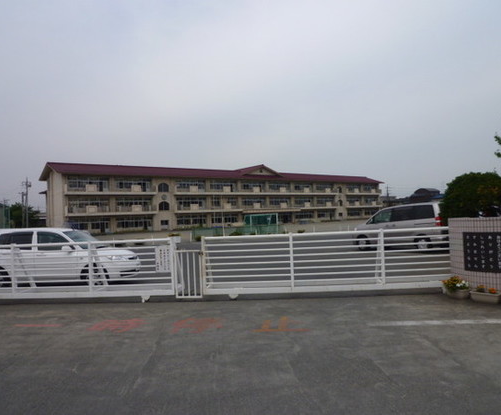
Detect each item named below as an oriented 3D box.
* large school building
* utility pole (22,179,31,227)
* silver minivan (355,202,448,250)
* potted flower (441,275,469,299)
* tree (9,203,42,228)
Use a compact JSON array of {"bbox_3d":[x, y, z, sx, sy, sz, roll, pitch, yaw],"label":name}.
[{"bbox_3d":[-0.532,-2.743,102.555,91.600,14.550,14.000,-1,-2,-35],"label":"large school building"},{"bbox_3d":[-44.821,-0.162,80.074,1.500,11.710,0.800,-2,-1,0],"label":"utility pole"},{"bbox_3d":[6.488,0.863,16.927,1.730,1.880,4.700,-1,-2,-33],"label":"silver minivan"},{"bbox_3d":[3.578,1.390,6.963,0.450,0.360,0.400,-3,-2,27],"label":"potted flower"},{"bbox_3d":[-48.641,2.432,86.015,6.100,7.130,5.600,-2,-1,0],"label":"tree"}]

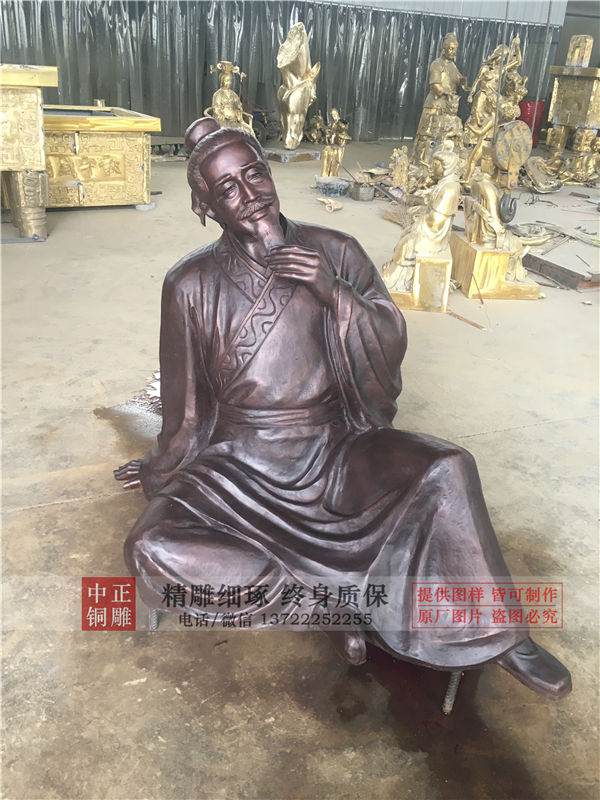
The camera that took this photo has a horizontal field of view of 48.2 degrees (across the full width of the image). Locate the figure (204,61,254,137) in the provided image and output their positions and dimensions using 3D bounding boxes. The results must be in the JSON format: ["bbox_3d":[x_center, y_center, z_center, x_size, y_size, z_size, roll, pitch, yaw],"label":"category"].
[{"bbox_3d":[-1.123,-4.686,10.806,0.787,1.407,0.737,-10,29,-25],"label":"figure"}]

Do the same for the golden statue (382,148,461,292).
[{"bbox_3d":[0.720,-1.092,4.143,0.419,0.937,0.533,4,26,3],"label":"golden statue"}]

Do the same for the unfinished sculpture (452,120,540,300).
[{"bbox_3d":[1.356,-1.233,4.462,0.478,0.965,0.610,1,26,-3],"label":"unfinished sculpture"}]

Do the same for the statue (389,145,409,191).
[{"bbox_3d":[1.240,-2.837,8.243,0.229,0.528,0.178,5,26,4],"label":"statue"}]

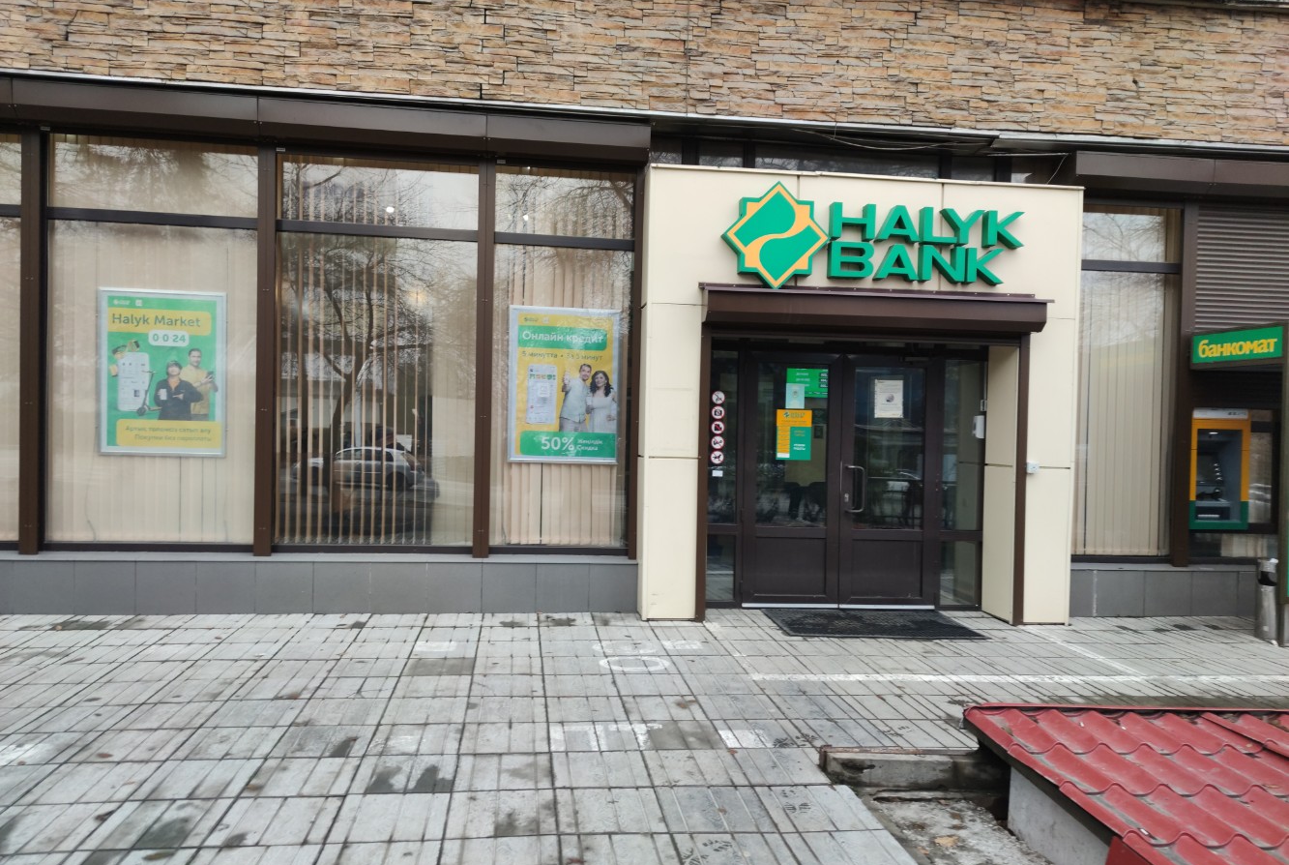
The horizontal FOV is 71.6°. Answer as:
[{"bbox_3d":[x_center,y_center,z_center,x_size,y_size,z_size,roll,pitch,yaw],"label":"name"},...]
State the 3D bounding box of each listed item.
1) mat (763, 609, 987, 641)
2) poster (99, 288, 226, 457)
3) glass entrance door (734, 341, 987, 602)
[{"bbox_3d":[1.698,1.438,6.774,1.411,0.020,0.882,1,1,-7],"label":"mat"},{"bbox_3d":[-3.575,-0.435,6.637,0.889,1.223,0.040,1,1,-7],"label":"poster"},{"bbox_3d":[1.745,0.388,7.279,2.031,2.109,0.100,1,1,-7],"label":"glass entrance door"}]

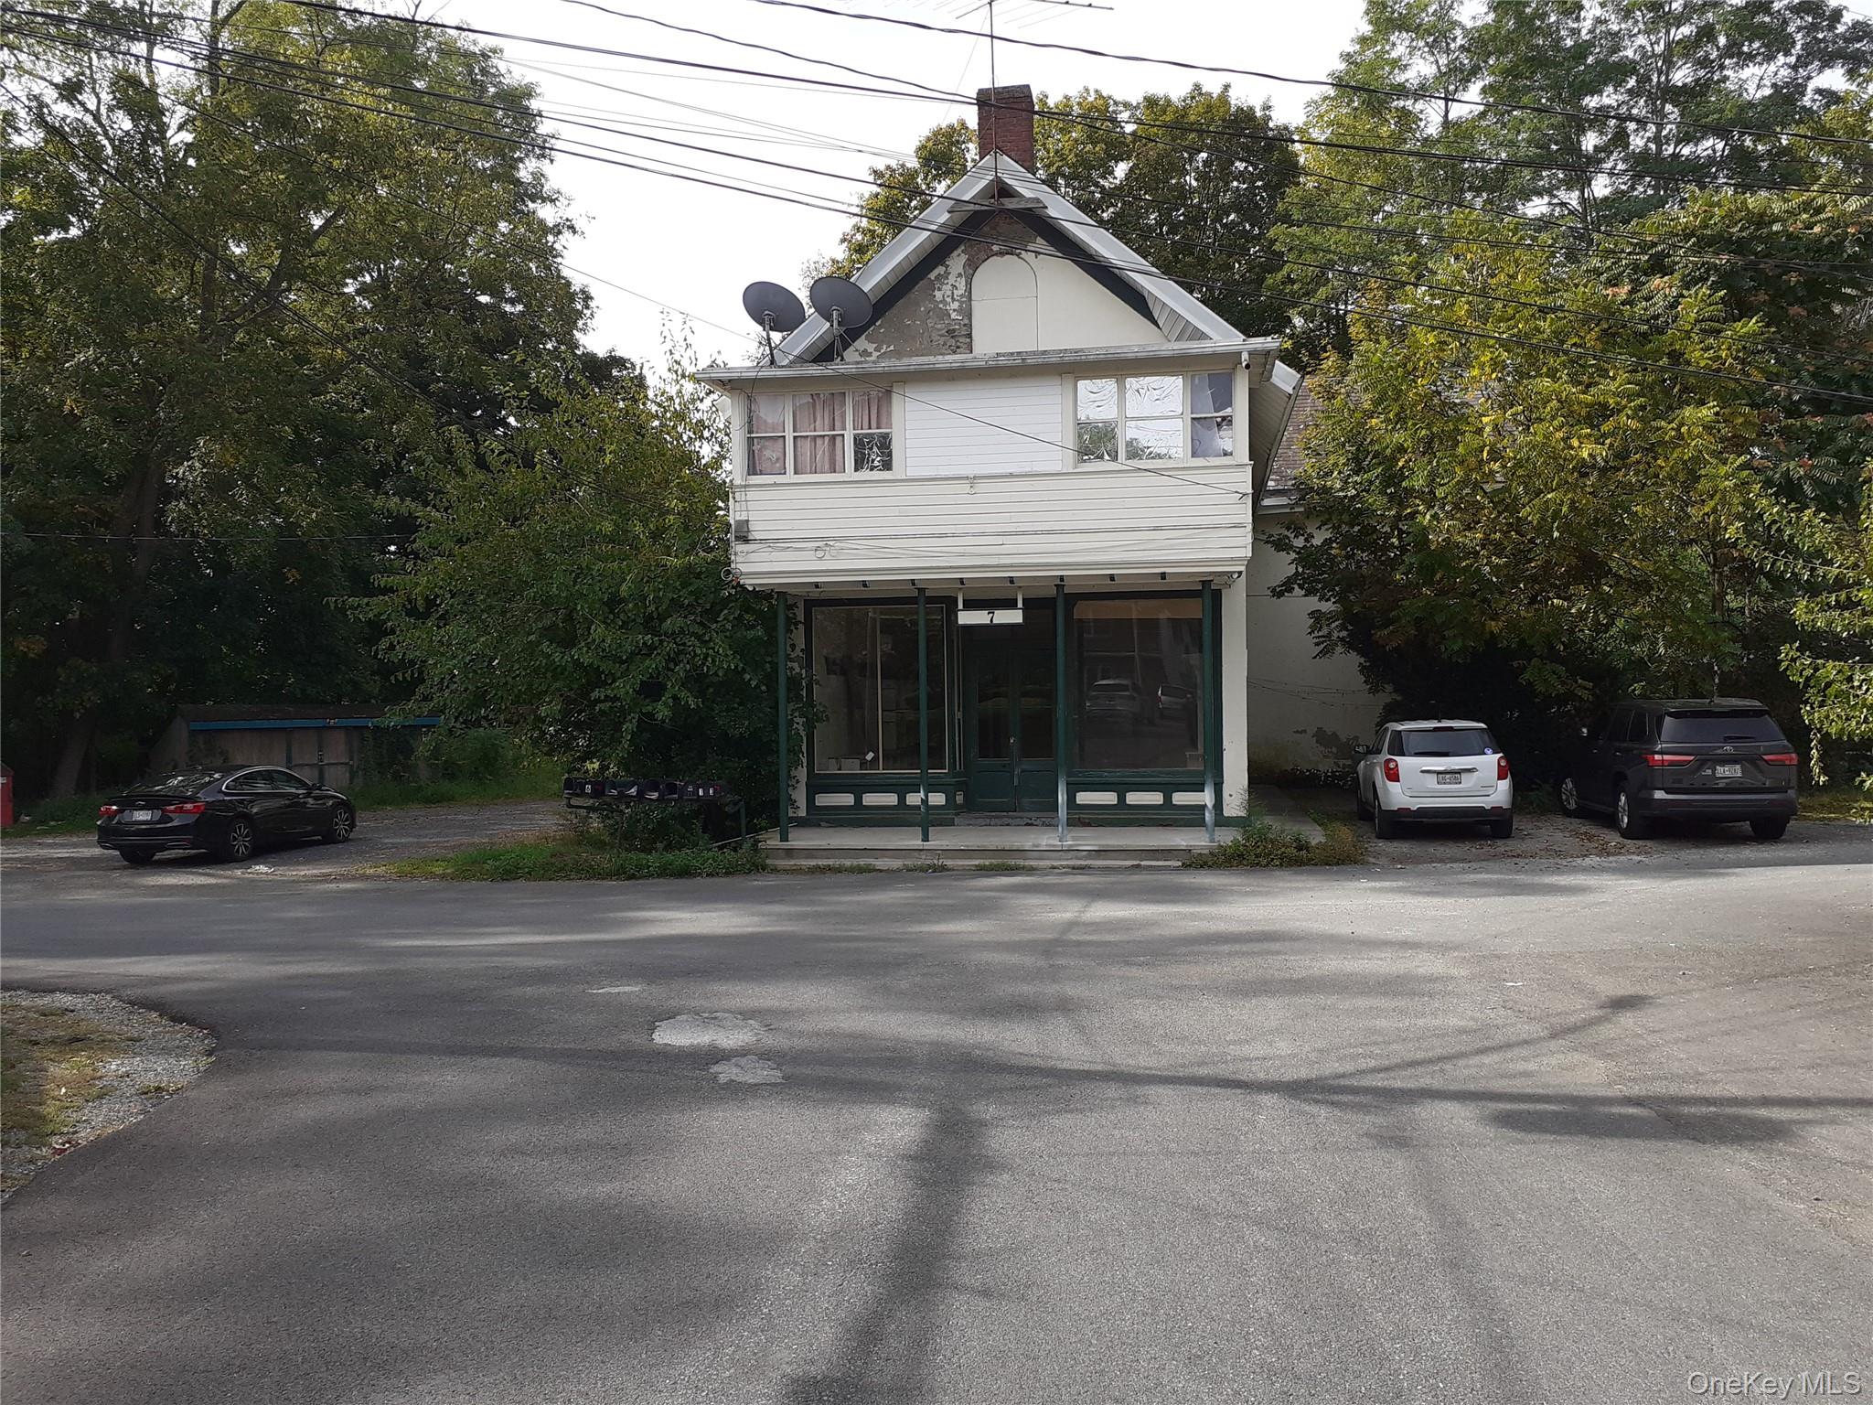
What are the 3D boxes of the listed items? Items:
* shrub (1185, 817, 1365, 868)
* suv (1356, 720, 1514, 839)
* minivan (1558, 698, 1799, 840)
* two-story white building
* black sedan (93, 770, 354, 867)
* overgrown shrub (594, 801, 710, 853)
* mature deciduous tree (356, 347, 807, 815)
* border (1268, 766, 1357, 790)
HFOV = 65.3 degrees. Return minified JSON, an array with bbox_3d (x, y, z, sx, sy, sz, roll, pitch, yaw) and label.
[{"bbox_3d":[4.266,1.721,18.308,2.250,0.580,1.100,-1,0,10],"label":"shrub"},{"bbox_3d":[7.495,1.079,22.280,1.860,1.700,4.770,-1,0,11],"label":"suv"},{"bbox_3d":[10.682,0.902,21.305,2.040,1.880,5.280,-1,0,11],"label":"minivan"},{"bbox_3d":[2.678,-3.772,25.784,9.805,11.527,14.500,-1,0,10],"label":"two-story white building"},{"bbox_3d":[-11.472,1.761,24.102,1.870,1.460,4.920,-1,0,8],"label":"black sedan"},{"bbox_3d":[-4.038,1.836,20.809,1.600,0.740,1.200,-1,0,10],"label":"overgrown shrub"},{"bbox_3d":[-5.729,-1.585,23.492,6.800,7.800,6.200,-1,0,10],"label":"mature deciduous tree"},{"bbox_3d":[8.337,1.650,32.308,2.100,0.480,0.600,-1,0,10],"label":"border"}]

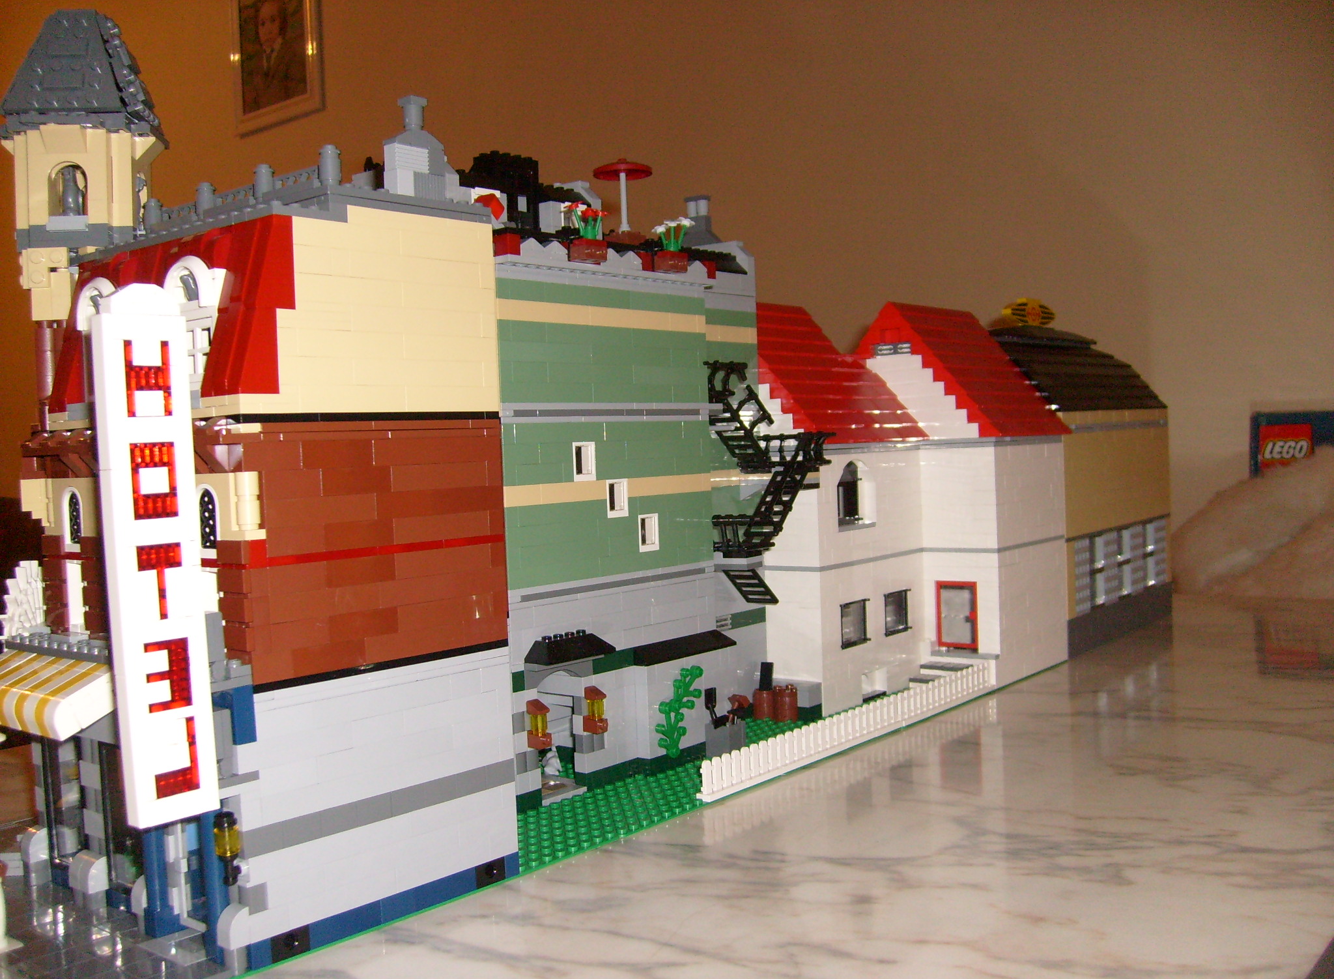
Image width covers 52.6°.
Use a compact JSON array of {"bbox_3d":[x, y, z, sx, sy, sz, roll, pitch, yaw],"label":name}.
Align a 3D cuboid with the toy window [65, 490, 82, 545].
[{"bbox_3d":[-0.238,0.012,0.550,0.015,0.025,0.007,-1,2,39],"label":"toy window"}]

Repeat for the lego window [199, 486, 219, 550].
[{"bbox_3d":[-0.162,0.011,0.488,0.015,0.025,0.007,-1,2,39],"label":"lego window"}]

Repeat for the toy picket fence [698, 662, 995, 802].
[{"bbox_3d":[0.117,0.135,0.786,0.008,0.019,0.320,-1,2,39],"label":"toy picket fence"}]

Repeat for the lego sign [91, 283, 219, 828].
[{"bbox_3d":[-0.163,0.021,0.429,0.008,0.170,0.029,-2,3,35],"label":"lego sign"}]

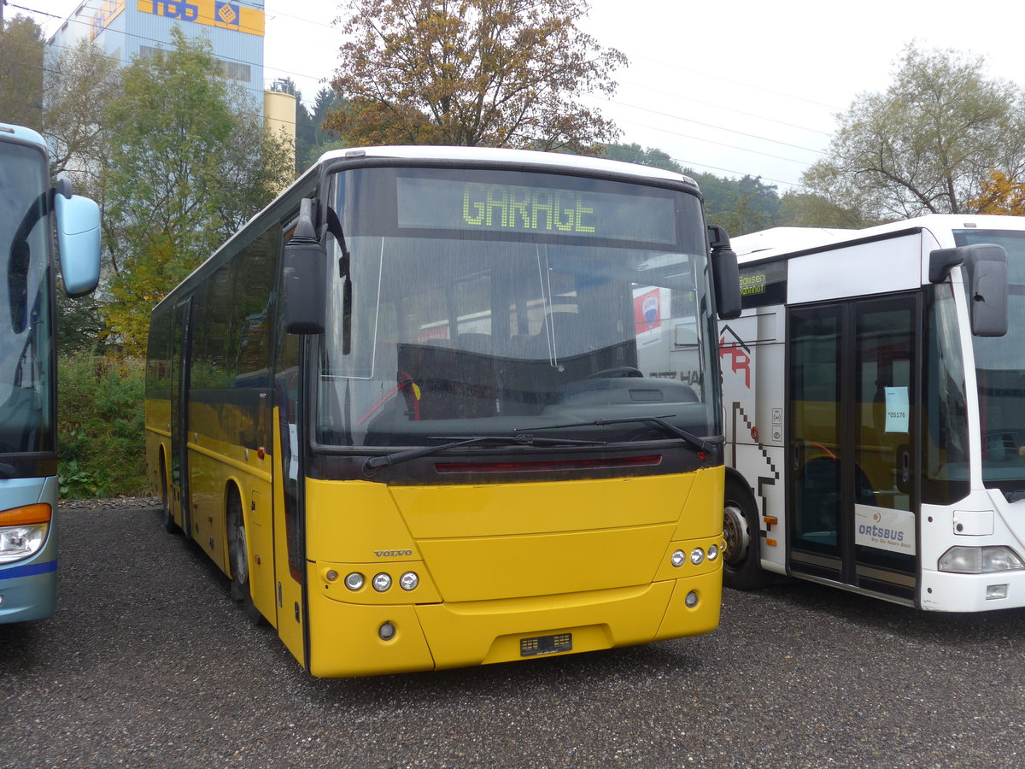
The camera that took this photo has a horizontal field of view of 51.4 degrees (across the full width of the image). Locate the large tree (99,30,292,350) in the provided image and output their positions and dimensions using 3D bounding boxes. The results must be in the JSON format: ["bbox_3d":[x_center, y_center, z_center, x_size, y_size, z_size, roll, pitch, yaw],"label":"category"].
[{"bbox_3d":[-6.850,-3.000,23.000,4.200,9.300,4.200,-1,0,0],"label":"large tree"}]

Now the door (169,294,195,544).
[{"bbox_3d":[-3.548,0.364,11.469,0.160,2.420,1.600,0,0,-23],"label":"door"}]

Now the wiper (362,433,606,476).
[{"bbox_3d":[-0.114,0.353,5.602,1.330,0.200,0.160,0,0,-23],"label":"wiper"}]

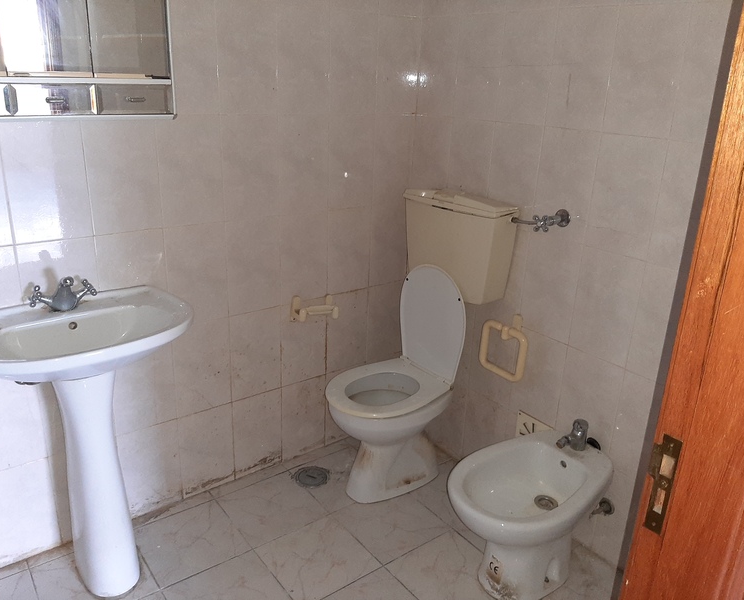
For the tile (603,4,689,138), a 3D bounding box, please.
[{"bbox_3d":[0.730,-0.606,1.659,0.010,0.333,0.201,-13,24,-35],"label":"tile"}]

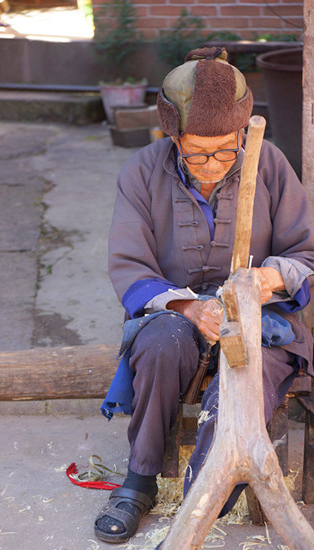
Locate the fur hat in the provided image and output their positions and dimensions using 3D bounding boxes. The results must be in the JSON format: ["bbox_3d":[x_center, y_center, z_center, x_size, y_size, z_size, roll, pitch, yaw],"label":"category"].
[{"bbox_3d":[0.116,-0.450,3.830,0.235,0.190,0.260,-6,40,0],"label":"fur hat"}]

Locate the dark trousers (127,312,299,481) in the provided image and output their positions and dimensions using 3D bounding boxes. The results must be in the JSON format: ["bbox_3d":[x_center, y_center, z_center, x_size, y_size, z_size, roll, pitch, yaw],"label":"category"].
[{"bbox_3d":[0.130,0.255,3.959,0.430,0.540,0.600,2,14,7],"label":"dark trousers"}]

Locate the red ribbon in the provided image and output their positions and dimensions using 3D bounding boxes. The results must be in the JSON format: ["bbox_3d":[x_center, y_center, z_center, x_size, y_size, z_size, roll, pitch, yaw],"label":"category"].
[{"bbox_3d":[-0.166,0.518,4.184,0.145,0.030,0.120,0,14,0],"label":"red ribbon"}]

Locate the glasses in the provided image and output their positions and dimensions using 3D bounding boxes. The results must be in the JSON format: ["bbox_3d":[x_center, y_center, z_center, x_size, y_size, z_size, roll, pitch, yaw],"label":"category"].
[{"bbox_3d":[0.122,-0.336,3.835,0.138,0.045,0.140,-6,45,0],"label":"glasses"}]

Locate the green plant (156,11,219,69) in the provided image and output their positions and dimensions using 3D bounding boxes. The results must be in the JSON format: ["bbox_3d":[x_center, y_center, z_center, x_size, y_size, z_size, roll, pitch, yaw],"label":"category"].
[{"bbox_3d":[0.160,-1.229,8.400,0.340,0.360,0.300,0,14,0],"label":"green plant"}]

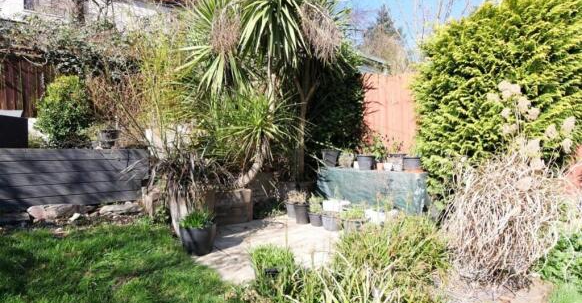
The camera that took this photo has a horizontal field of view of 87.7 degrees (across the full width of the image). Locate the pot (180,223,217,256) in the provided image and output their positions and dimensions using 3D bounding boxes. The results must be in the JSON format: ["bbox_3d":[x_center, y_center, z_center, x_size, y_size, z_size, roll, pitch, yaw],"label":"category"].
[{"bbox_3d":[-0.982,0.905,3.180,0.380,0.290,0.380,0,0,0],"label":"pot"}]

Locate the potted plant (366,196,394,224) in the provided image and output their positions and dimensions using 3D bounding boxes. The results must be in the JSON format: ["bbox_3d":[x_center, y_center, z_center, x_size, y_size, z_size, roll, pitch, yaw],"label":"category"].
[{"bbox_3d":[1.447,0.956,4.950,0.450,0.460,0.400,0,0,0],"label":"potted plant"}]

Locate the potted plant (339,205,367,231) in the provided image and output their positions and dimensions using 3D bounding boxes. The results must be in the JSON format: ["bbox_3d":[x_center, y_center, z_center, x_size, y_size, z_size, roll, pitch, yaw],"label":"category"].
[{"bbox_3d":[0.944,1.040,4.650,0.400,0.400,0.380,0,0,0],"label":"potted plant"}]

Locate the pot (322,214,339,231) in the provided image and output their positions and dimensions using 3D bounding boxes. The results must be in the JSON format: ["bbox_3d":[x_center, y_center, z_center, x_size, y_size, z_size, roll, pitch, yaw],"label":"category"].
[{"bbox_3d":[0.546,0.945,4.080,0.235,0.210,0.235,0,0,0],"label":"pot"}]

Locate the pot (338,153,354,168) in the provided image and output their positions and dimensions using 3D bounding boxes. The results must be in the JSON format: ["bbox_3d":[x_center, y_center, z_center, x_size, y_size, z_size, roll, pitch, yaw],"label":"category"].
[{"bbox_3d":[1.063,0.172,5.800,0.290,0.270,0.290,0,0,0],"label":"pot"}]

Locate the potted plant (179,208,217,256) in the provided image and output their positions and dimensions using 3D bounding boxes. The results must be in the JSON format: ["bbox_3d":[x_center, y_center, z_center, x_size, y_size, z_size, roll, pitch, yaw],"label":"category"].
[{"bbox_3d":[-0.982,0.825,3.180,0.390,0.450,0.390,0,0,0],"label":"potted plant"}]

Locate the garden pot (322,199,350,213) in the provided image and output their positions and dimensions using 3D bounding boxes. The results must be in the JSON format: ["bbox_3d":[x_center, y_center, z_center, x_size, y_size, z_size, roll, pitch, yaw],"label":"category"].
[{"bbox_3d":[0.714,0.925,4.750,0.400,0.250,0.260,0,0,0],"label":"garden pot"}]

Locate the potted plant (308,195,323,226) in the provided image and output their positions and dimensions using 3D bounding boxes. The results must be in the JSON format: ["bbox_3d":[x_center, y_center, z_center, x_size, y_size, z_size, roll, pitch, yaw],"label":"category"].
[{"bbox_3d":[0.353,0.845,4.310,0.195,0.410,0.195,0,0,0],"label":"potted plant"}]

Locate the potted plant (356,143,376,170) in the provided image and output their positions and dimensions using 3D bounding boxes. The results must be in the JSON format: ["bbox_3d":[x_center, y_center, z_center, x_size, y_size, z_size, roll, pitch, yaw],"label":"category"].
[{"bbox_3d":[1.321,0.100,5.300,0.320,0.430,0.320,0,0,0],"label":"potted plant"}]

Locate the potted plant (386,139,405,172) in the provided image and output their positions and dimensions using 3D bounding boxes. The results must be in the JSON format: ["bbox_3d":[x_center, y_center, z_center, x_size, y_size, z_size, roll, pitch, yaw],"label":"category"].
[{"bbox_3d":[1.914,0.074,5.600,0.350,0.570,0.340,0,0,0],"label":"potted plant"}]

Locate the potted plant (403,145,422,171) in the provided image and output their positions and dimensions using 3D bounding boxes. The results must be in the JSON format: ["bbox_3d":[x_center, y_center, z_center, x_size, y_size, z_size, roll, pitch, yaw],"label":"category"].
[{"bbox_3d":[2.227,0.128,5.550,0.350,0.460,0.340,0,0,0],"label":"potted plant"}]

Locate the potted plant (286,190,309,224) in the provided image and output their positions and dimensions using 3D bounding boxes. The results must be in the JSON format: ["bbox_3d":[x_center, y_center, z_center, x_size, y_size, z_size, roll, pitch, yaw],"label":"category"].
[{"bbox_3d":[0.103,0.820,4.580,0.310,0.460,0.310,0,0,0],"label":"potted plant"}]

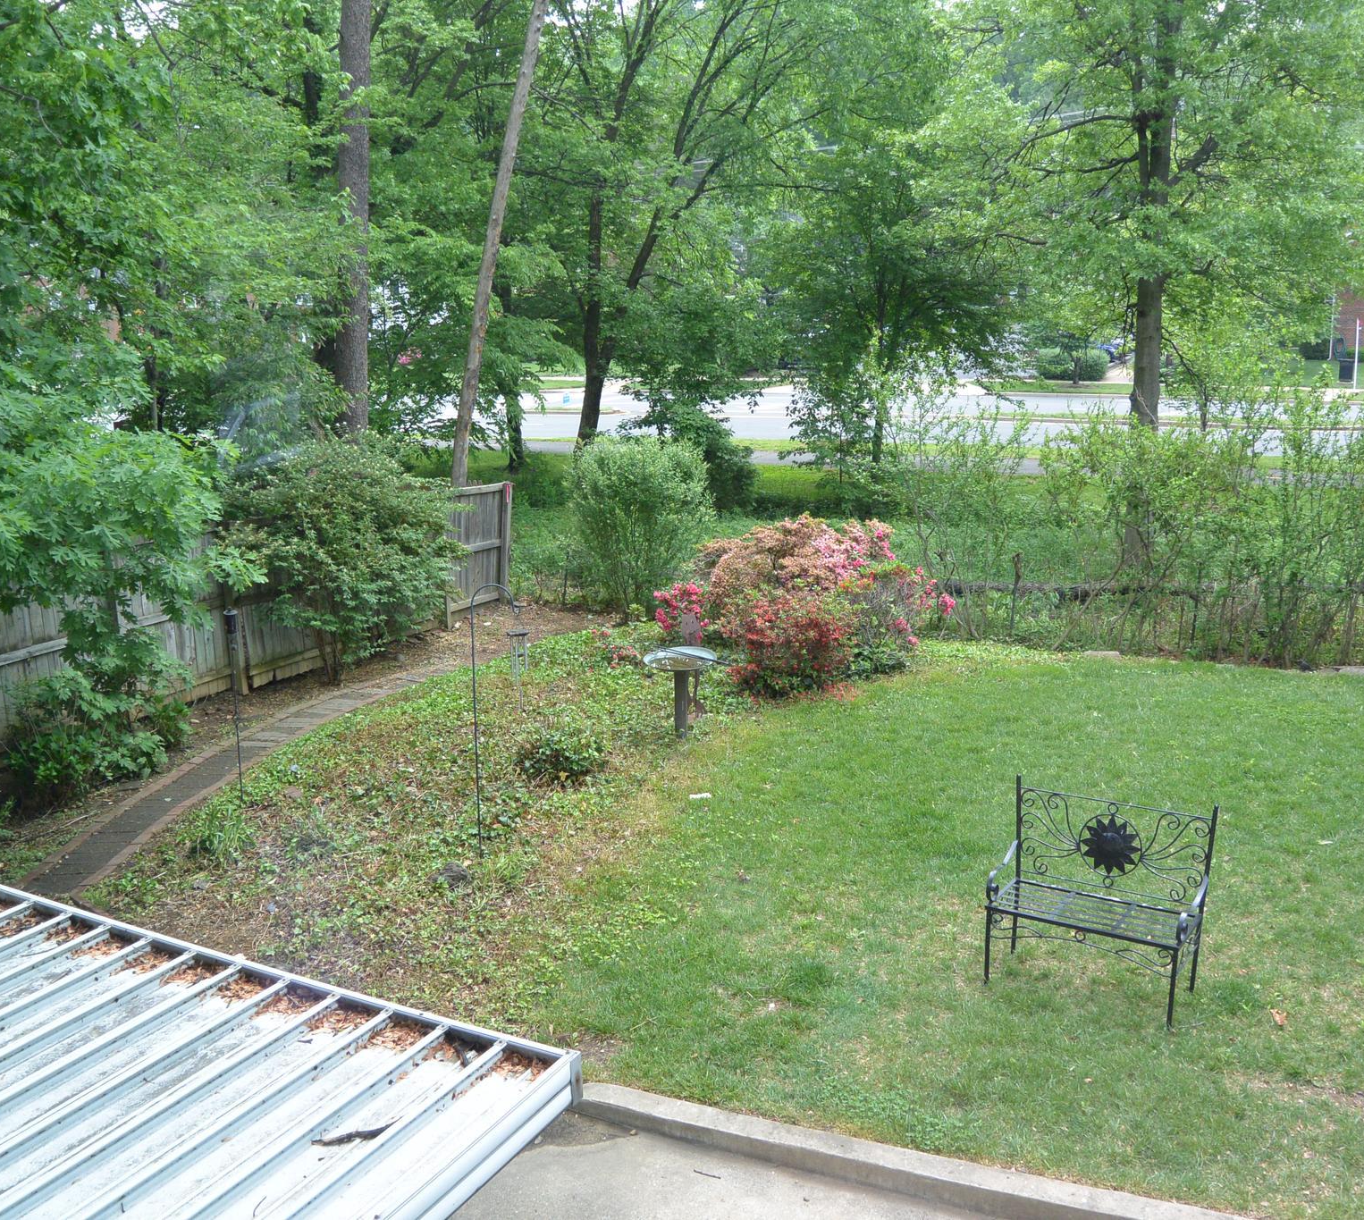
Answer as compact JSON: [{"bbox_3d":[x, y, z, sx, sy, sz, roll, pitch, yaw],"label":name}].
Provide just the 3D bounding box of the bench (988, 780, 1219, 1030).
[{"bbox_3d":[2.184,1.509,7.252,1.040,1.035,0.567,7,14,31],"label":"bench"}]

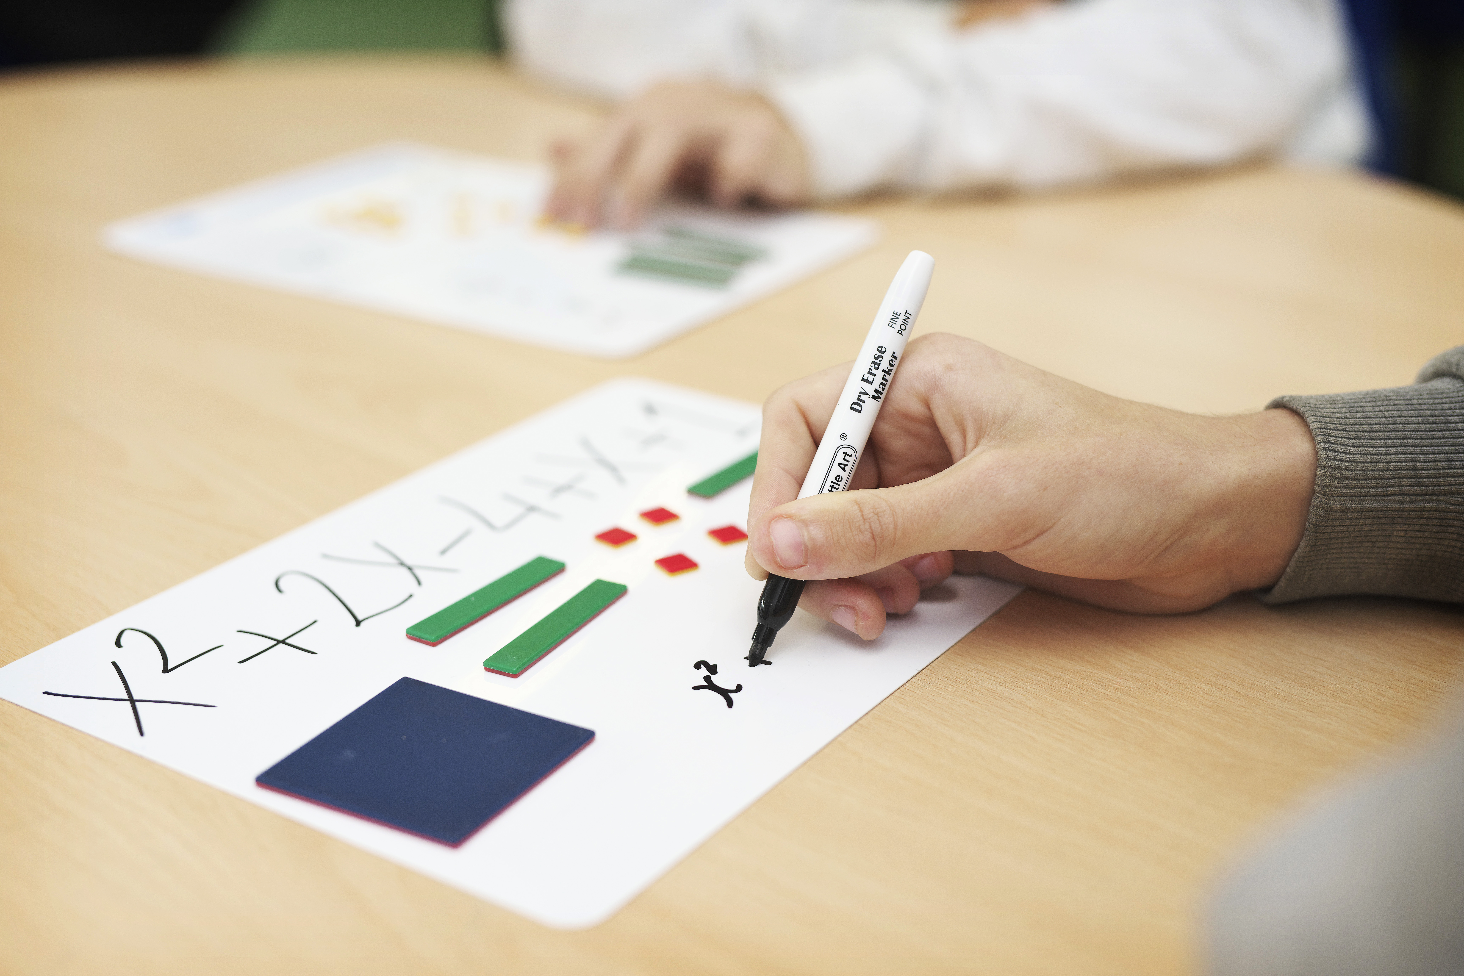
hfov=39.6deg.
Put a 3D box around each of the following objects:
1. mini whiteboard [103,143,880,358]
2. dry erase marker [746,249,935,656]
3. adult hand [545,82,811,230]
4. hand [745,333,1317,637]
[{"bbox_3d":[-0.115,-0.116,0.951,0.297,0.003,0.210,15,27,30],"label":"mini whiteboard"},{"bbox_3d":[0.031,-0.010,0.582,0.013,0.133,0.013,23,-14,2],"label":"dry erase marker"},{"bbox_3d":[-0.029,-0.169,1.000,0.135,0.058,0.090,-15,28,-32],"label":"adult hand"},{"bbox_3d":[0.085,-0.004,0.600,0.167,0.072,0.093,-3,23,-7],"label":"hand"}]

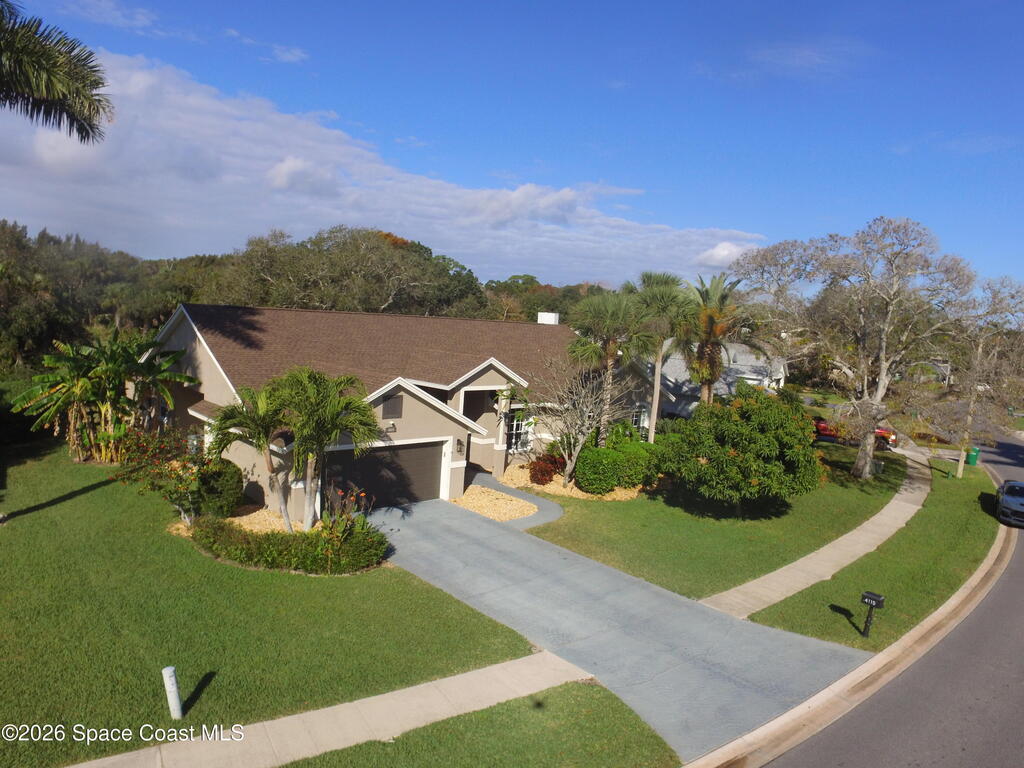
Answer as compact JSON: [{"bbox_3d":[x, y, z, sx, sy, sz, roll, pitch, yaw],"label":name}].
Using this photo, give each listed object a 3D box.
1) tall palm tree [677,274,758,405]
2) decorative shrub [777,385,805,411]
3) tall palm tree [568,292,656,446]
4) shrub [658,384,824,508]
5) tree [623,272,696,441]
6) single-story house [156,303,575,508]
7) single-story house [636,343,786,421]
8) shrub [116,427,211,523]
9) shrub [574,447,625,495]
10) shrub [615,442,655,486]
[{"bbox_3d":[9.755,-0.223,28.663,4.100,9.820,4.100,6,5,19],"label":"tall palm tree"},{"bbox_3d":[24.950,1.478,53.000,2.400,2.500,2.400,5,5,25],"label":"decorative shrub"},{"bbox_3d":[4.707,-0.012,28.413,4.100,8.520,4.100,5,5,9],"label":"tall palm tree"},{"bbox_3d":[8.675,2.532,22.618,5.900,5.060,5.600,6,5,21],"label":"shrub"},{"bbox_3d":[7.781,-0.812,31.000,3.900,10.000,3.900,4,4,14],"label":"tree"},{"bbox_3d":[-4.159,0.073,30.208,16.500,6.500,23.000,9,6,44],"label":"single-story house"},{"bbox_3d":[19.265,-0.147,58.000,12.500,6.000,16.500,6,5,37],"label":"single-story house"},{"bbox_3d":[-11.016,2.861,18.700,3.000,2.600,2.600,0,5,-30],"label":"shrub"},{"bbox_3d":[3.653,3.632,24.700,2.050,1.800,2.000,4,4,9],"label":"shrub"},{"bbox_3d":[5.556,3.592,26.400,1.900,1.850,1.900,4,4,12],"label":"shrub"}]

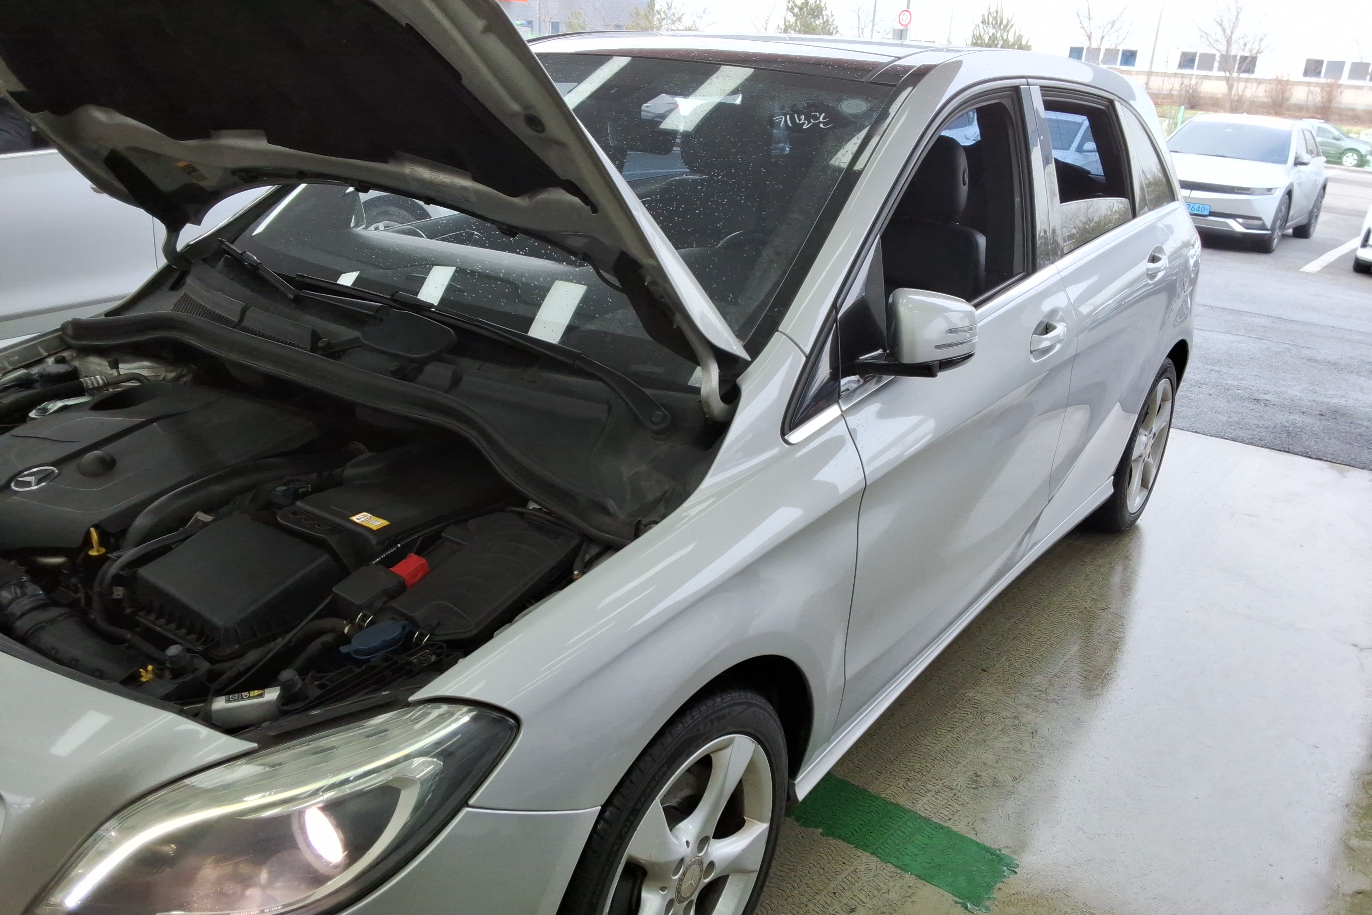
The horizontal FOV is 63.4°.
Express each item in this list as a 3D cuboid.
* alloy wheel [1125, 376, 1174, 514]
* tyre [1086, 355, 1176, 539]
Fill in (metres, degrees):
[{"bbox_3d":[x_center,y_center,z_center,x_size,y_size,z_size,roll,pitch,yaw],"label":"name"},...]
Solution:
[{"bbox_3d":[1.543,-0.058,3.913,0.190,0.475,0.475,16,25,33],"label":"alloy wheel"},{"bbox_3d":[1.532,-0.062,3.921,0.225,0.634,0.634,16,25,33],"label":"tyre"}]

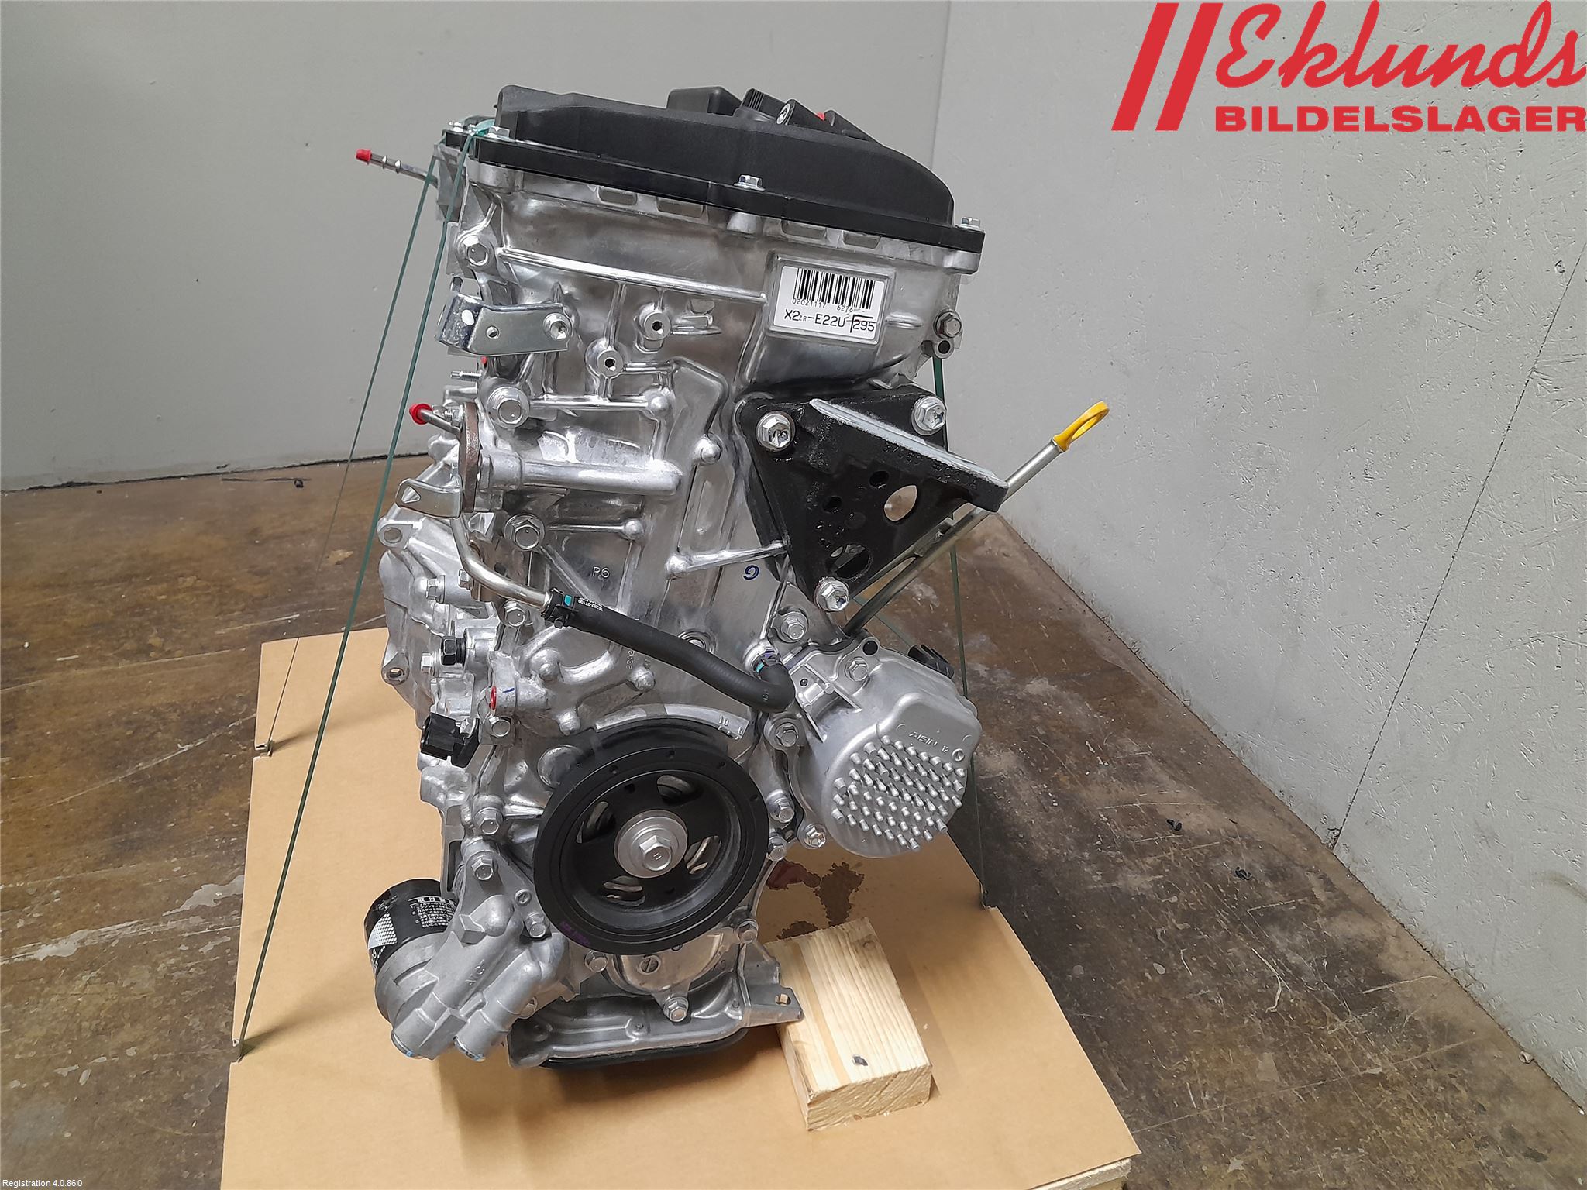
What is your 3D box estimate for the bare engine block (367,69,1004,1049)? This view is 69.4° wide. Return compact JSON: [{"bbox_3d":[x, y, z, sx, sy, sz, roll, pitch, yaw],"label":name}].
[{"bbox_3d":[-0.122,-0.034,0.864,0.405,0.652,0.492,-1,27,-20],"label":"bare engine block"}]

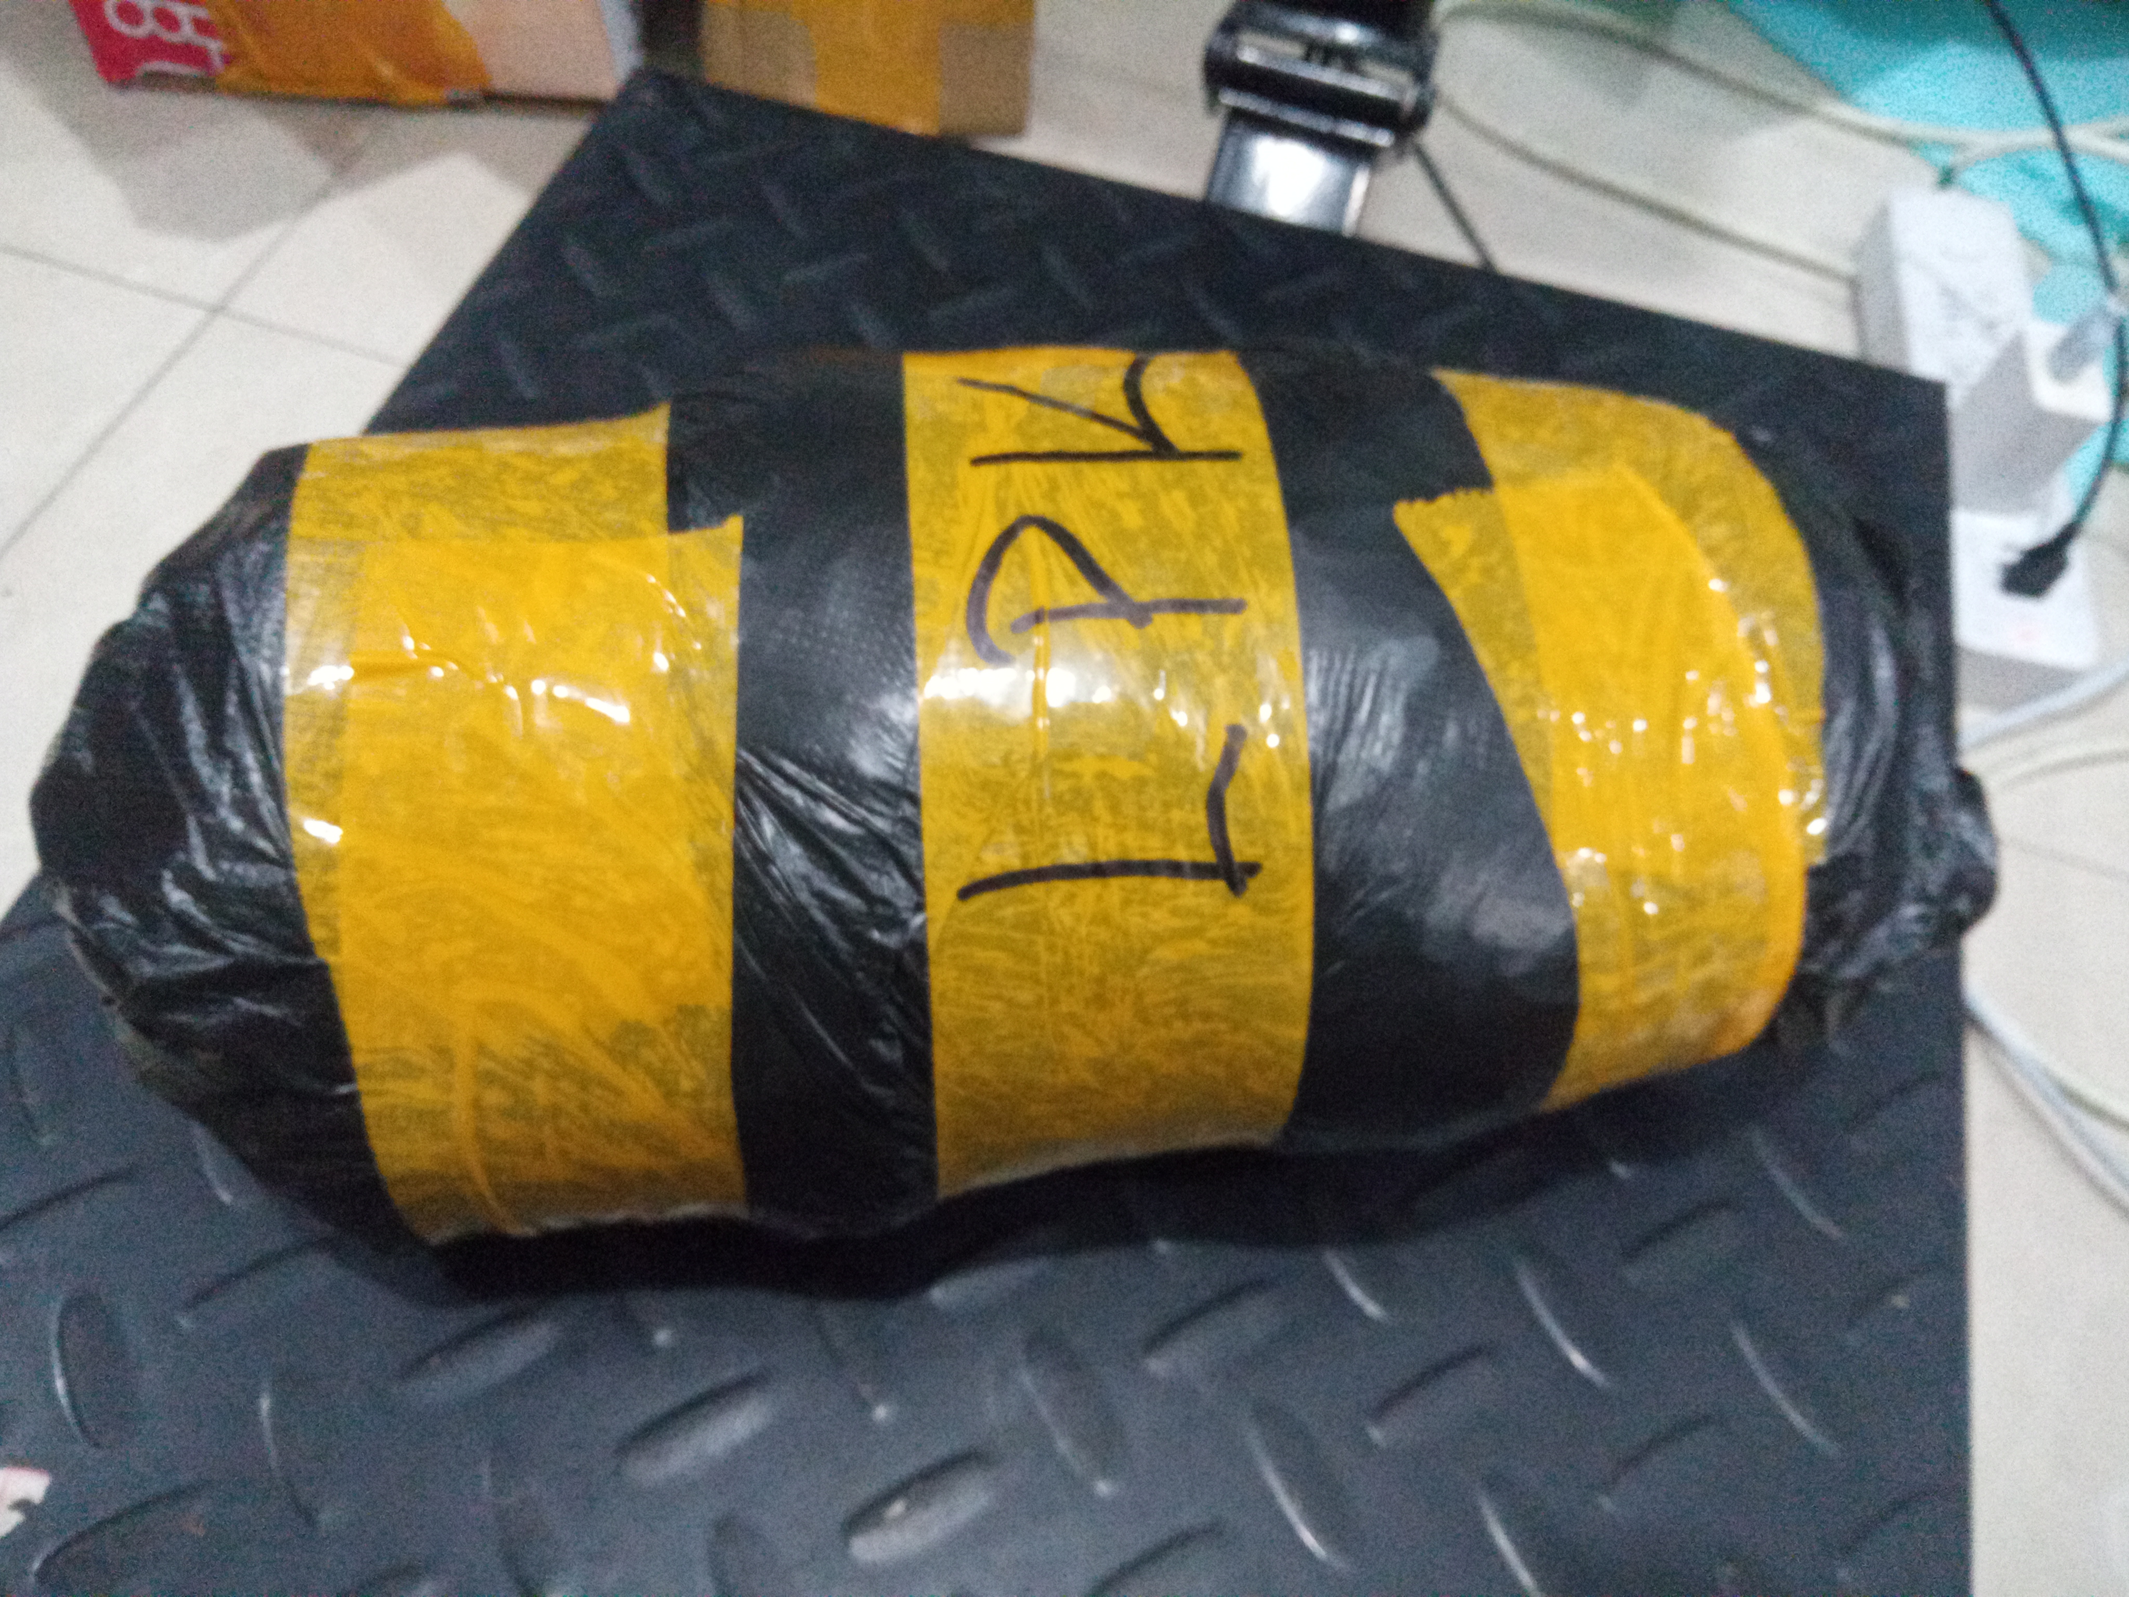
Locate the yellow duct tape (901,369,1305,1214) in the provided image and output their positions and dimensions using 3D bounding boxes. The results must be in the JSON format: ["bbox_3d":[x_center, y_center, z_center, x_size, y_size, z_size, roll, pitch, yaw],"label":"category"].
[{"bbox_3d":[-0.001,-0.004,0.254,0.048,0.117,0.117,-4,57,-8],"label":"yellow duct tape"}]

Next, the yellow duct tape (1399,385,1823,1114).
[{"bbox_3d":[0.069,-0.006,0.266,0.048,0.107,0.107,-4,57,-8],"label":"yellow duct tape"}]

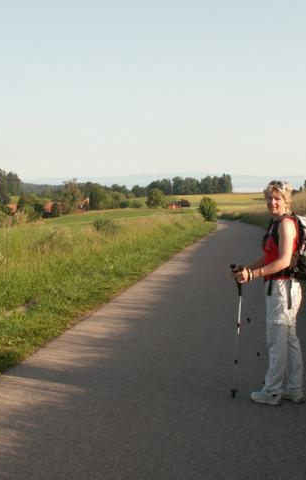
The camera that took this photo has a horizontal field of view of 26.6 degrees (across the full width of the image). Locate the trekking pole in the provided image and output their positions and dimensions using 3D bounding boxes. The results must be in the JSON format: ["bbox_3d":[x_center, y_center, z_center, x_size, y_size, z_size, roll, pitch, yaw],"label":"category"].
[{"bbox_3d":[0.636,0.705,4.920,0.090,1.050,0.070,1,8,6],"label":"trekking pole"}]

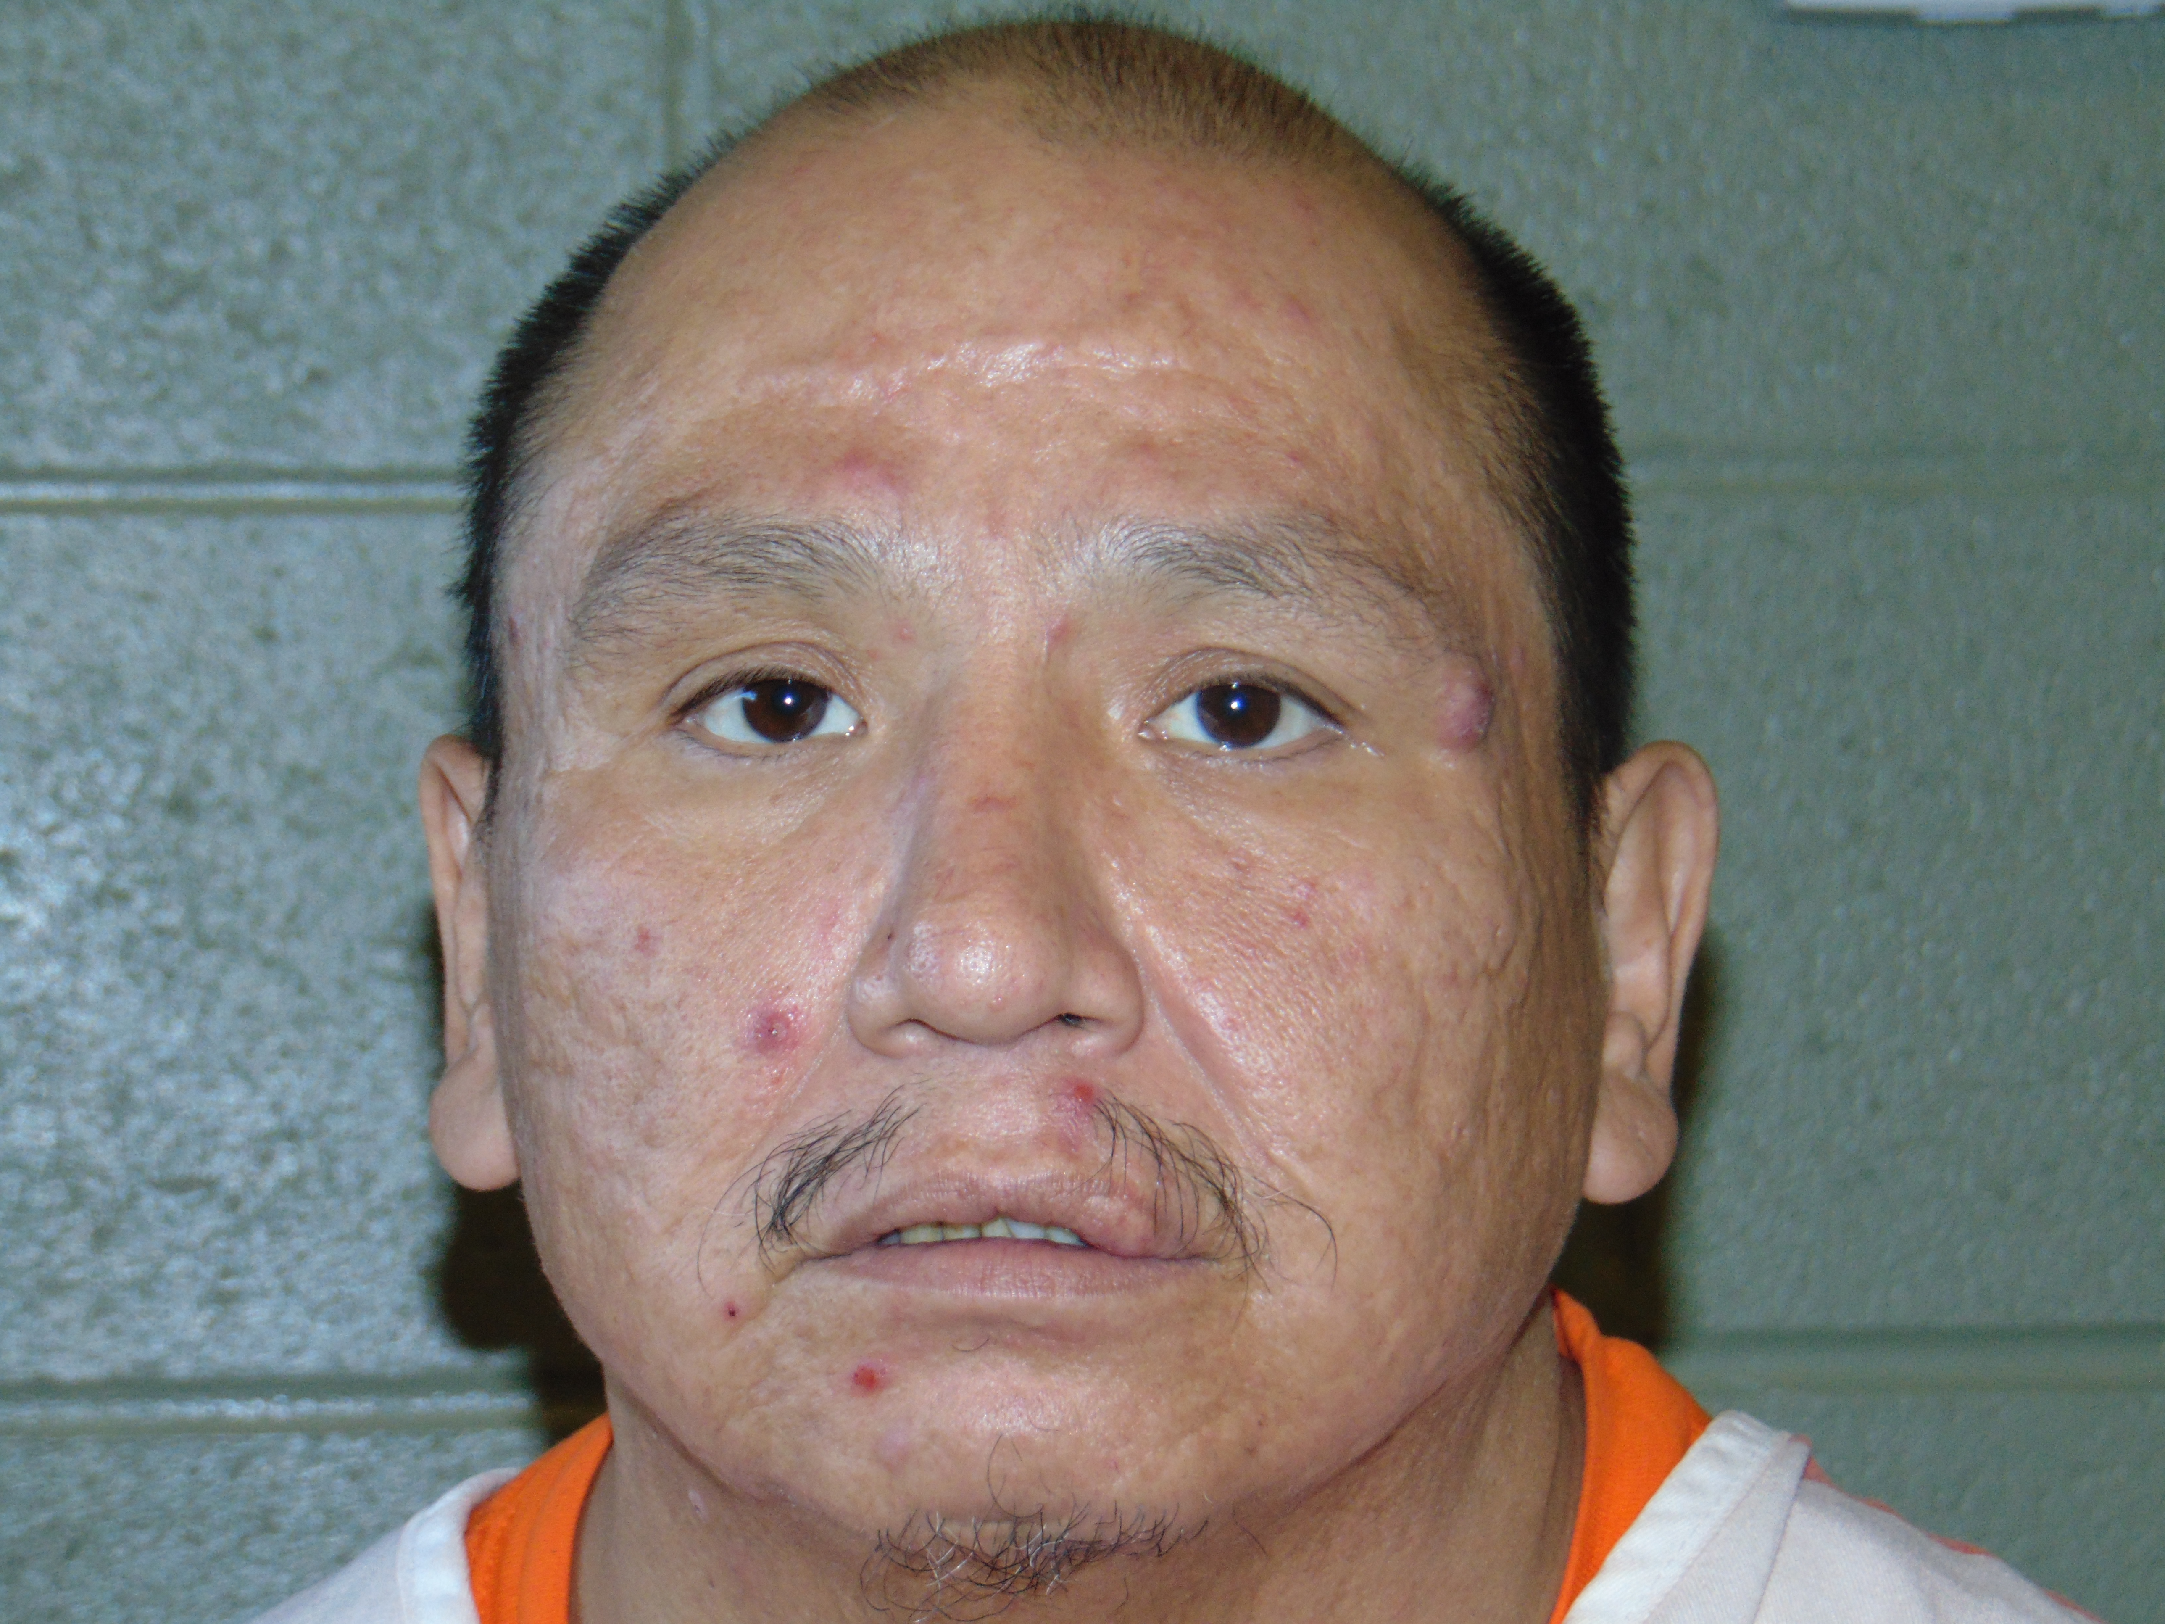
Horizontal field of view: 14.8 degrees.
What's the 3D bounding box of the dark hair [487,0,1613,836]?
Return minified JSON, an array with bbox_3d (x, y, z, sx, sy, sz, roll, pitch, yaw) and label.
[{"bbox_3d":[-0.004,-0.042,1.272,0.178,0.162,0.178,1,-7,6],"label":"dark hair"}]

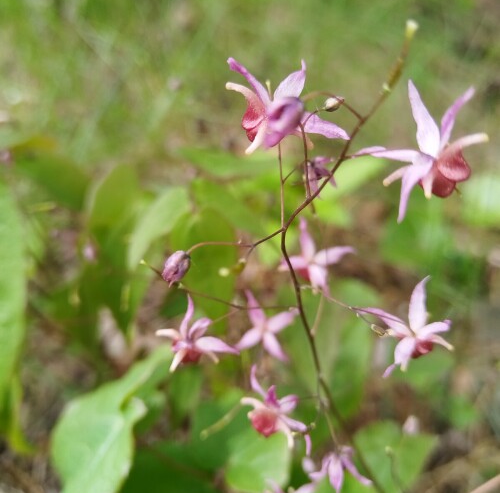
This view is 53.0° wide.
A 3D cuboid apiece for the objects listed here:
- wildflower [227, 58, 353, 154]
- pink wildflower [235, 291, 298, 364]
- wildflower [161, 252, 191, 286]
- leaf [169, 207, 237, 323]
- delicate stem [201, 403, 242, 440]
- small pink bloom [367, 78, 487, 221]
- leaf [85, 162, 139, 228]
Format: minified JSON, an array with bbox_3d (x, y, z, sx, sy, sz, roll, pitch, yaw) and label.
[{"bbox_3d":[0.013,-0.048,0.172,0.029,0.033,0.033,-34,43,-21],"label":"wildflower"},{"bbox_3d":[0.008,0.037,0.235,0.030,0.018,0.033,-5,70,-8],"label":"pink wildflower"},{"bbox_3d":[-0.028,0.008,0.190,0.010,0.013,0.010,25,12,-8],"label":"wildflower"},{"bbox_3d":[-0.031,0.013,0.330,0.044,0.074,0.018,-3,32,-5],"label":"leaf"},{"bbox_3d":[-0.014,0.087,0.250,0.027,0.005,0.005,-38,14,-6],"label":"delicate stem"},{"bbox_3d":[0.062,-0.033,0.172,0.040,0.027,0.036,-49,39,6],"label":"small pink bloom"},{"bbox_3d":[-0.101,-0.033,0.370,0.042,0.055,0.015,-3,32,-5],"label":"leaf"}]

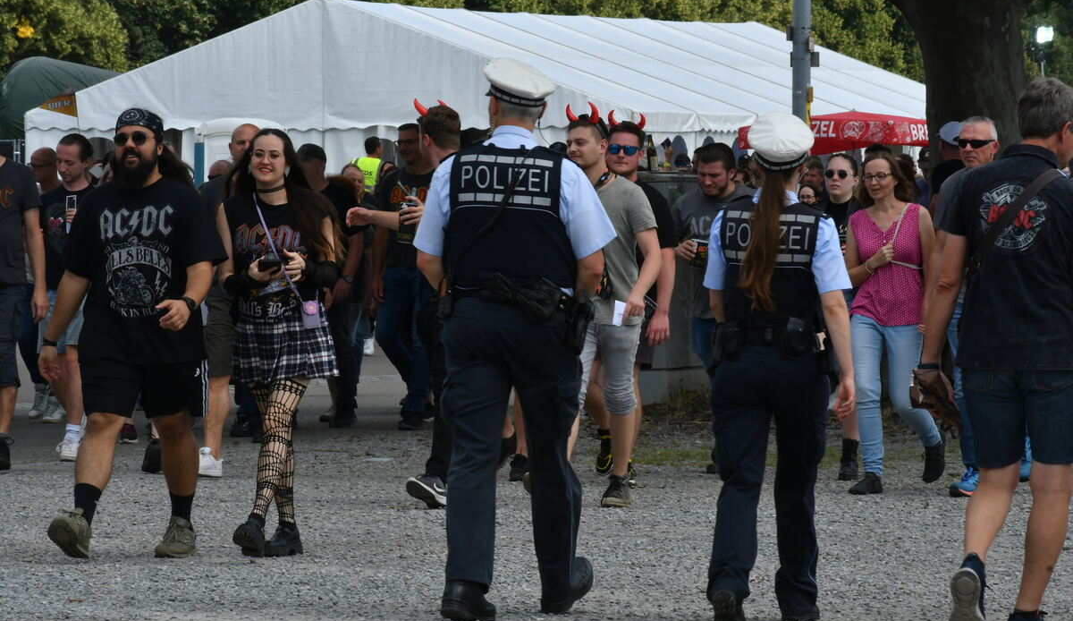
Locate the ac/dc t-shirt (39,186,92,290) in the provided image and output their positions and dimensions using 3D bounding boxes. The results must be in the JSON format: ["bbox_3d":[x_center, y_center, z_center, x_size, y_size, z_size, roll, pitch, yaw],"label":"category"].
[{"bbox_3d":[-2.523,-0.409,38.300,0.470,0.620,0.290,0,1,23],"label":"ac/dc t-shirt"}]

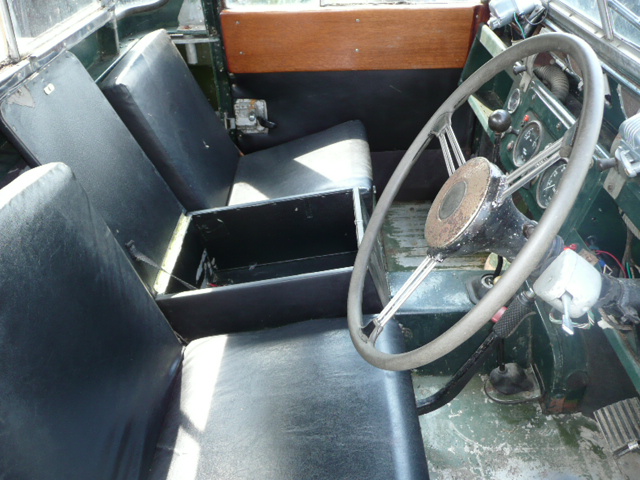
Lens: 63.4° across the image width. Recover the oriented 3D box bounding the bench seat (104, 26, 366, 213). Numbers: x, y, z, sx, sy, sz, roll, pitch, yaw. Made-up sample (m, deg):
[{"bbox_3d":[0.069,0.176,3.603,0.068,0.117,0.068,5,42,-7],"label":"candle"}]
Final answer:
[{"bbox_3d":[-0.191,-0.314,1.524,0.654,0.479,0.462,-1,36,0],"label":"bench seat"}]

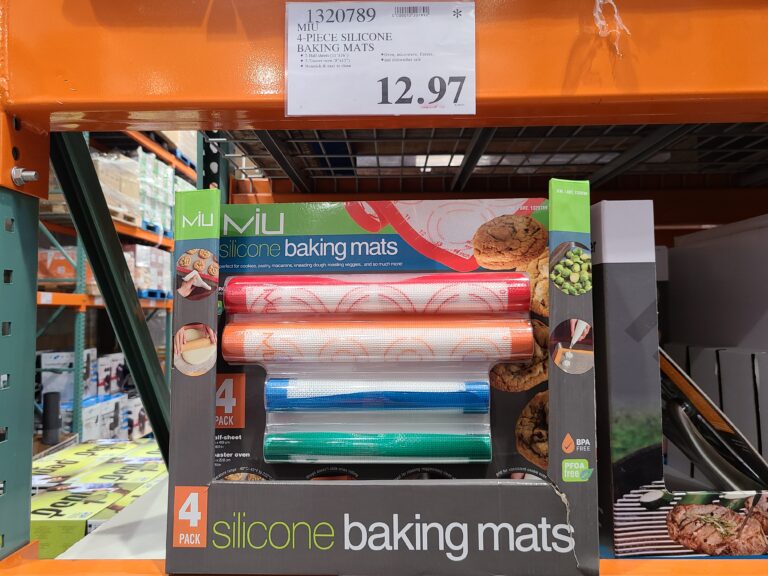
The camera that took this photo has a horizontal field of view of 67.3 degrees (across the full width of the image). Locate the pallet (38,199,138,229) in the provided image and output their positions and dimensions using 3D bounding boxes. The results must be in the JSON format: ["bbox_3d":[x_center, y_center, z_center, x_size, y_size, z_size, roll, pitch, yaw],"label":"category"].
[{"bbox_3d":[-4.006,-0.949,7.615,1.120,0.145,1.060,0,-3,2],"label":"pallet"}]

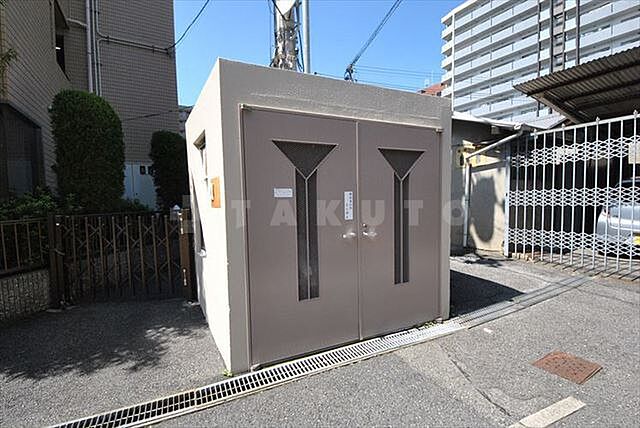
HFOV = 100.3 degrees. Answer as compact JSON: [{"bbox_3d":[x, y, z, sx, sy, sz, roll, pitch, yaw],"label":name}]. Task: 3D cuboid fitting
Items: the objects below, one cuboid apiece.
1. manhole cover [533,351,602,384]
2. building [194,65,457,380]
[{"bbox_3d":[1.996,1.233,2.154,0.445,0.030,0.292,-3,4,-27],"label":"manhole cover"},{"bbox_3d":[-0.095,-0.032,3.079,2.200,2.222,1.660,-3,4,-28],"label":"building"}]

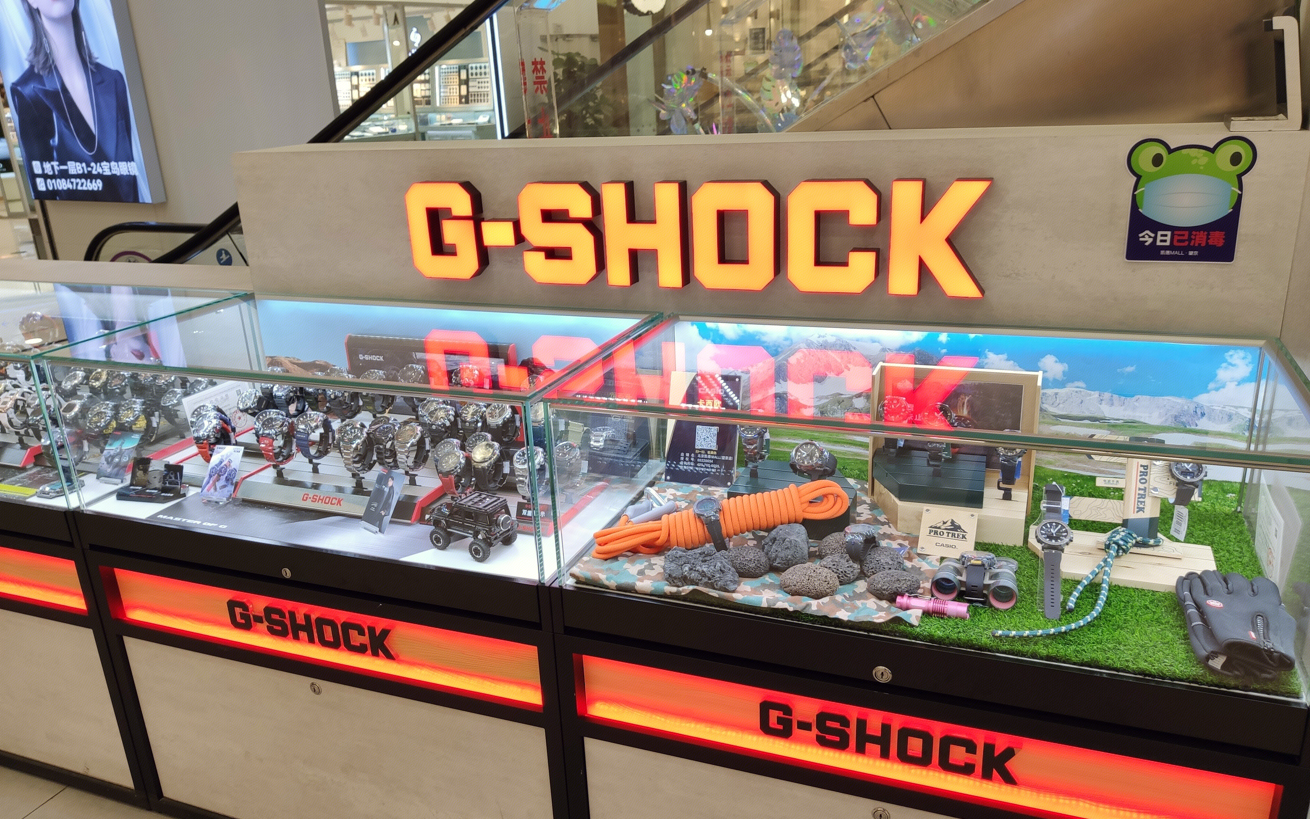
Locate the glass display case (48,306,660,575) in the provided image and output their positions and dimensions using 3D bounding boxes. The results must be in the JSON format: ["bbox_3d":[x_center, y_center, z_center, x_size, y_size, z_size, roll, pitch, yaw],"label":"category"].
[{"bbox_3d":[-0.531,0.005,1.847,0.990,0.299,0.525,5,20,21],"label":"glass display case"}]

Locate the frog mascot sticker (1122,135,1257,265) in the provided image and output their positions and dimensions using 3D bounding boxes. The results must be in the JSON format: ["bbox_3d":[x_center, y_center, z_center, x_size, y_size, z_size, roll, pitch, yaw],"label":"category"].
[{"bbox_3d":[0.794,-0.311,1.472,0.170,0.186,0.008,5,20,21],"label":"frog mascot sticker"}]

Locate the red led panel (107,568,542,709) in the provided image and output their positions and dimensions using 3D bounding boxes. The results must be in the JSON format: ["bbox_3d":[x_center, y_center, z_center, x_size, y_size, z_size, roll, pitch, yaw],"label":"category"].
[{"bbox_3d":[-0.610,0.381,1.738,0.944,0.117,0.040,5,20,21],"label":"red led panel"}]

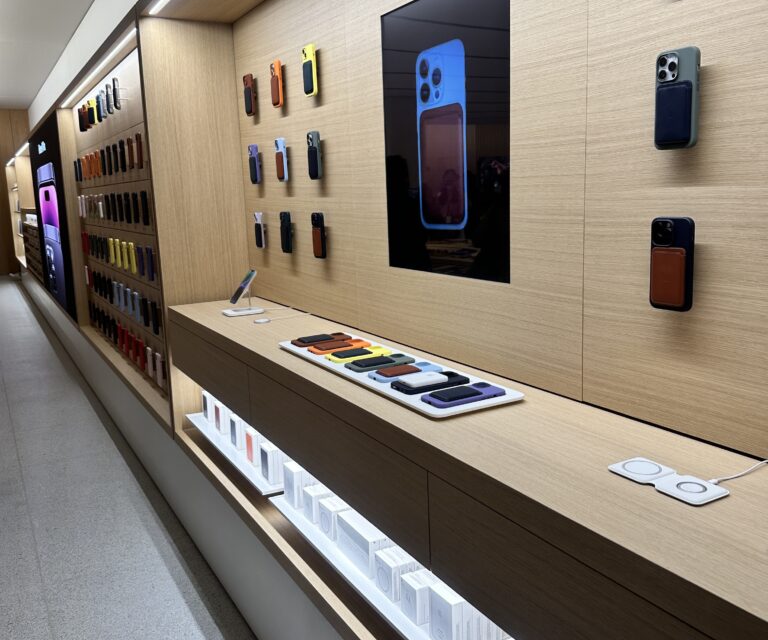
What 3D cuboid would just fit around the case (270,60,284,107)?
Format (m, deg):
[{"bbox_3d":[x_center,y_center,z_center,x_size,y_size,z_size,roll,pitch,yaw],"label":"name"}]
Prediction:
[{"bbox_3d":[-0.378,-0.830,2.497,0.015,0.150,0.074,-8,12,-29],"label":"case"}]

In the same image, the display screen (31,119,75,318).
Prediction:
[{"bbox_3d":[-3.111,-0.955,6.666,0.060,1.630,2.900,-8,12,-29],"label":"display screen"}]

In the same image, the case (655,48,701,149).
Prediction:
[{"bbox_3d":[0.460,-0.346,1.118,0.015,0.150,0.074,-8,12,-29],"label":"case"}]

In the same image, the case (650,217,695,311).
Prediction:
[{"bbox_3d":[0.470,-0.092,1.165,0.015,0.150,0.074,-8,12,-29],"label":"case"}]

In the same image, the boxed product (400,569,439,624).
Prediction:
[{"bbox_3d":[0.084,0.586,1.509,0.071,0.083,0.065,-8,12,-29],"label":"boxed product"}]

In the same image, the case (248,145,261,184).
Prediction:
[{"bbox_3d":[-0.508,-0.610,2.786,0.015,0.150,0.074,-8,12,-29],"label":"case"}]

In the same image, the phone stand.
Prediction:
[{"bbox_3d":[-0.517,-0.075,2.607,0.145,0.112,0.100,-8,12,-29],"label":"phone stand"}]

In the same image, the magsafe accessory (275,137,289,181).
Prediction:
[{"bbox_3d":[-0.369,-0.575,2.546,0.015,0.150,0.074,-8,12,-29],"label":"magsafe accessory"}]

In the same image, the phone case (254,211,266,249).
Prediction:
[{"bbox_3d":[-0.496,-0.358,2.832,0.013,0.147,0.071,-8,12,-29],"label":"phone case"}]

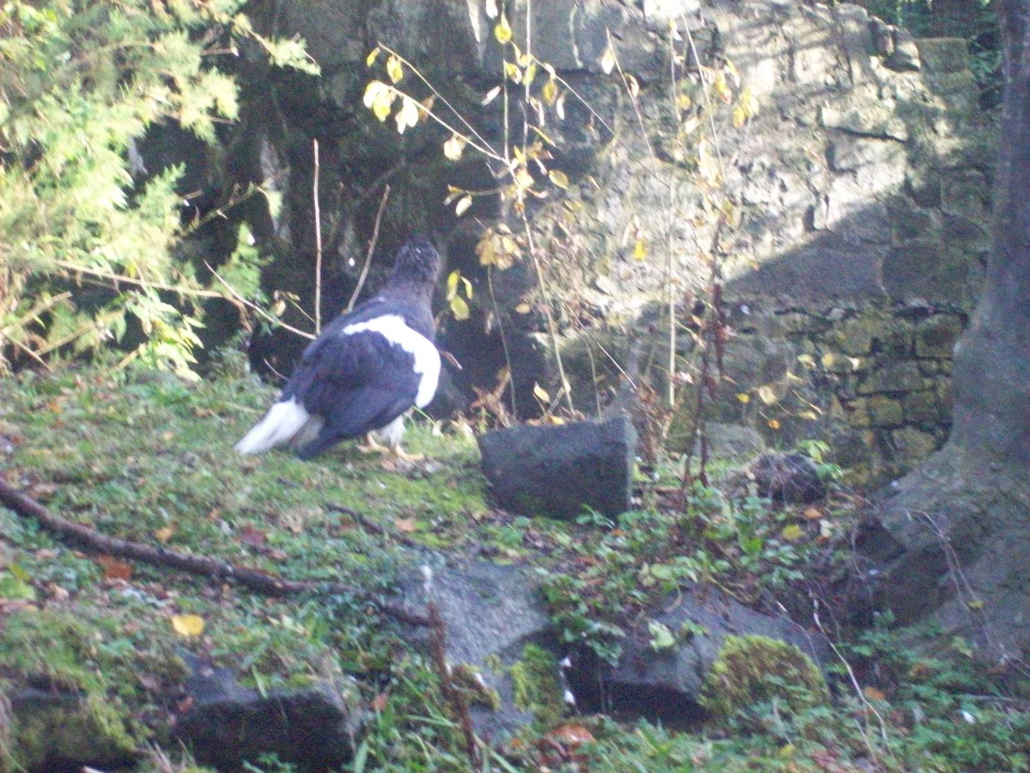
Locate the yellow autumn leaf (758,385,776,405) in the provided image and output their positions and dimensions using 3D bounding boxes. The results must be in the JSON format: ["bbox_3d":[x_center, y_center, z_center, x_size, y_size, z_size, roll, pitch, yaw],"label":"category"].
[{"bbox_3d":[0.862,0.028,11.000,0.069,0.069,0.030,0,6,4],"label":"yellow autumn leaf"}]

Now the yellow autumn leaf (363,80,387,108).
[{"bbox_3d":[-0.466,-0.973,10.700,0.078,0.094,0.035,0,6,-2],"label":"yellow autumn leaf"}]

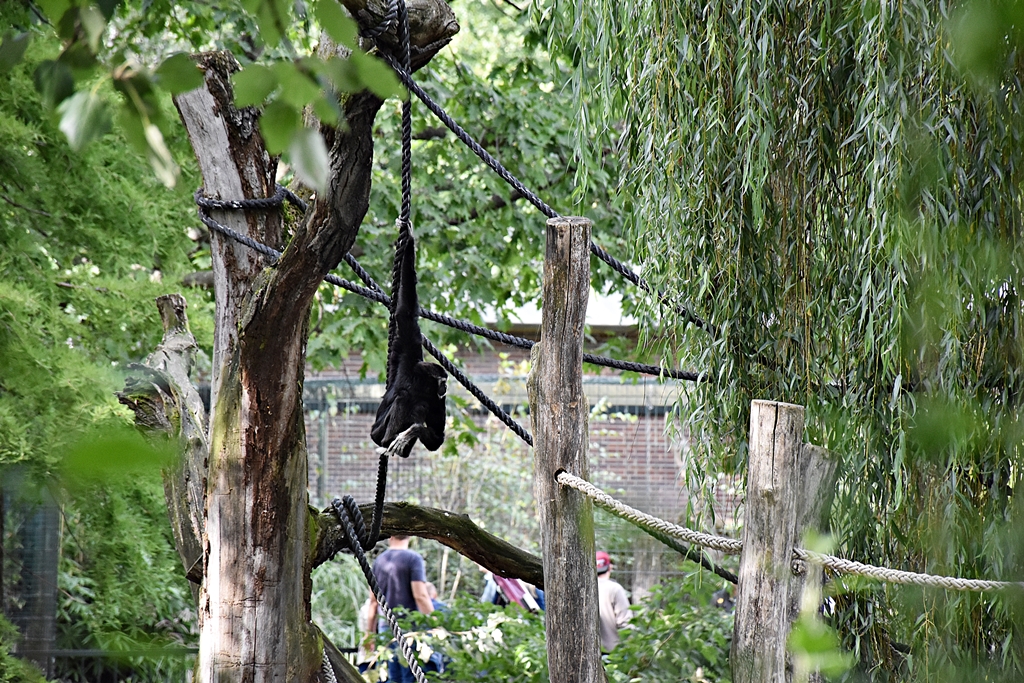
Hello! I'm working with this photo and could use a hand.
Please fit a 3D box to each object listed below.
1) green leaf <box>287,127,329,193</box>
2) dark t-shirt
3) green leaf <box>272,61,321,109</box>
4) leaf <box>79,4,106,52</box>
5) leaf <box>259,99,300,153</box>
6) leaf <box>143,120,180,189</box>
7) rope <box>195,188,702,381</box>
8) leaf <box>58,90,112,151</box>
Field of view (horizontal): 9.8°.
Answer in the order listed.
[{"bbox_3d":[-0.339,-0.301,10.000,0.059,0.117,0.030,-17,-1,0],"label":"green leaf"},{"bbox_3d":[-0.927,2.010,49.000,0.451,0.640,0.270,0,-1,15],"label":"dark t-shirt"},{"bbox_3d":[-0.361,-0.430,10.000,0.080,0.080,0.030,0,-1,0],"label":"green leaf"},{"bbox_3d":[-0.702,-0.524,10.000,0.047,0.080,0.030,0,-1,0],"label":"leaf"},{"bbox_3d":[-0.389,-0.360,10.000,0.070,0.094,0.030,0,-1,0],"label":"leaf"},{"bbox_3d":[-0.586,-0.310,10.000,0.042,0.116,0.030,-20,-1,0],"label":"leaf"},{"bbox_3d":[-0.255,-0.229,24.000,2.041,0.771,0.500,0,-1,0],"label":"rope"},{"bbox_3d":[-0.714,-0.370,10.000,0.090,0.100,0.030,0,-1,0],"label":"leaf"}]

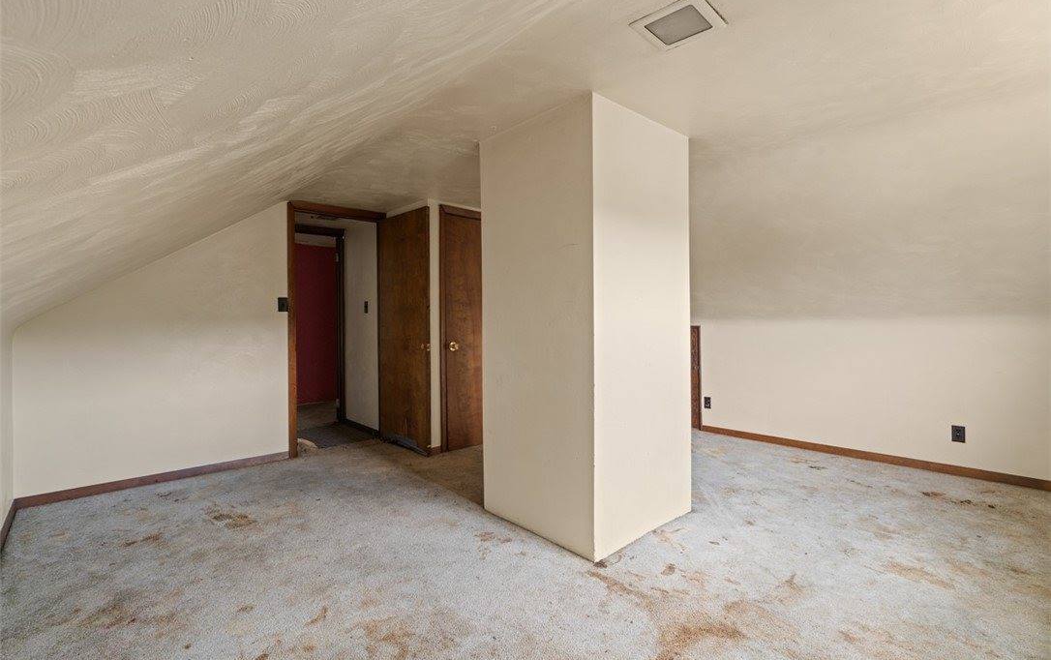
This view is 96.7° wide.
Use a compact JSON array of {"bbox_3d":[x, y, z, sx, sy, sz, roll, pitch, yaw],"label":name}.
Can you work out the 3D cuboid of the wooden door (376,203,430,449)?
[{"bbox_3d":[-1.051,0.013,4.068,0.760,2.026,0.036,0,1,43],"label":"wooden door"}]

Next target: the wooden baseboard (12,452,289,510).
[{"bbox_3d":[-2.470,1.020,3.274,1.506,0.072,0.014,-1,1,-43],"label":"wooden baseboard"}]

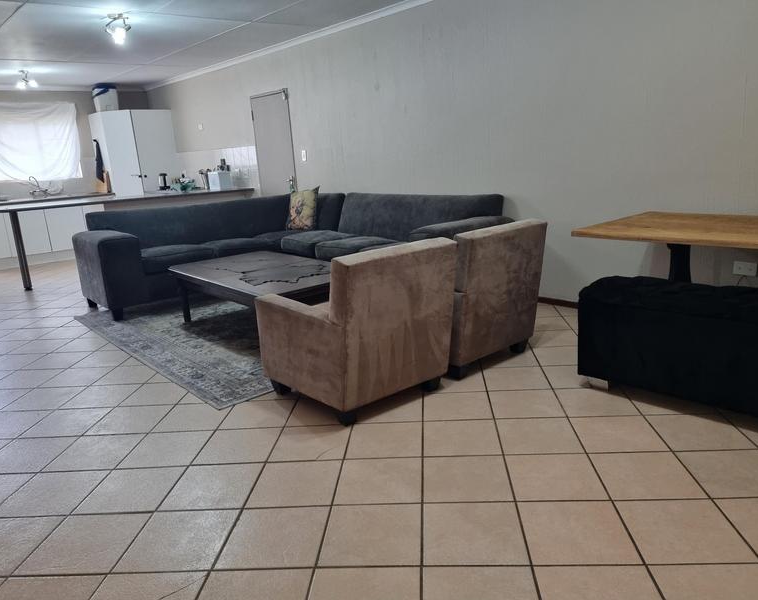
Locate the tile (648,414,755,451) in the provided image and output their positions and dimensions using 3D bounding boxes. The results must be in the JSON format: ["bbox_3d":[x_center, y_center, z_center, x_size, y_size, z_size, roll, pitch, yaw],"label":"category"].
[{"bbox_3d":[1.368,0.563,2.571,0.331,0.010,0.331,-3,14,5],"label":"tile"}]

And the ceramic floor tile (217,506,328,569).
[{"bbox_3d":[-0.366,0.846,2.141,0.343,0.010,0.343,-3,14,5],"label":"ceramic floor tile"}]

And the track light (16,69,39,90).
[{"bbox_3d":[-4.095,-2.559,6.991,0.290,0.230,0.260,-15,18,-37],"label":"track light"}]

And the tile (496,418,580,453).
[{"bbox_3d":[0.706,0.608,2.670,0.331,0.010,0.331,-3,14,5],"label":"tile"}]

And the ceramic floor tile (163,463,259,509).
[{"bbox_3d":[-0.675,0.765,2.458,0.331,0.010,0.331,-3,14,5],"label":"ceramic floor tile"}]

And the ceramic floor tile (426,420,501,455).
[{"bbox_3d":[0.367,0.626,2.700,0.331,0.010,0.331,-3,14,5],"label":"ceramic floor tile"}]

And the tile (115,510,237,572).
[{"bbox_3d":[-0.712,0.866,2.167,0.343,0.010,0.343,-3,14,5],"label":"tile"}]

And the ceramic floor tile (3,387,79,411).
[{"bbox_3d":[-2.006,0.600,3.628,0.343,0.010,0.343,-3,14,5],"label":"ceramic floor tile"}]

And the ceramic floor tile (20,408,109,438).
[{"bbox_3d":[-1.624,0.647,3.165,0.331,0.010,0.331,-3,14,5],"label":"ceramic floor tile"}]

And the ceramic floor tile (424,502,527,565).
[{"bbox_3d":[0.319,0.795,2.041,0.331,0.010,0.331,-3,14,5],"label":"ceramic floor tile"}]

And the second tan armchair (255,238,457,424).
[{"bbox_3d":[-0.127,0.111,3.159,0.661,0.809,0.907,-15,17,-36],"label":"second tan armchair"}]

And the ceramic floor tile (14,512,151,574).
[{"bbox_3d":[-1.027,0.858,2.128,0.331,0.010,0.331,-3,14,5],"label":"ceramic floor tile"}]

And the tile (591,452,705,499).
[{"bbox_3d":[1.022,0.674,2.312,0.331,0.010,0.331,-3,14,5],"label":"tile"}]

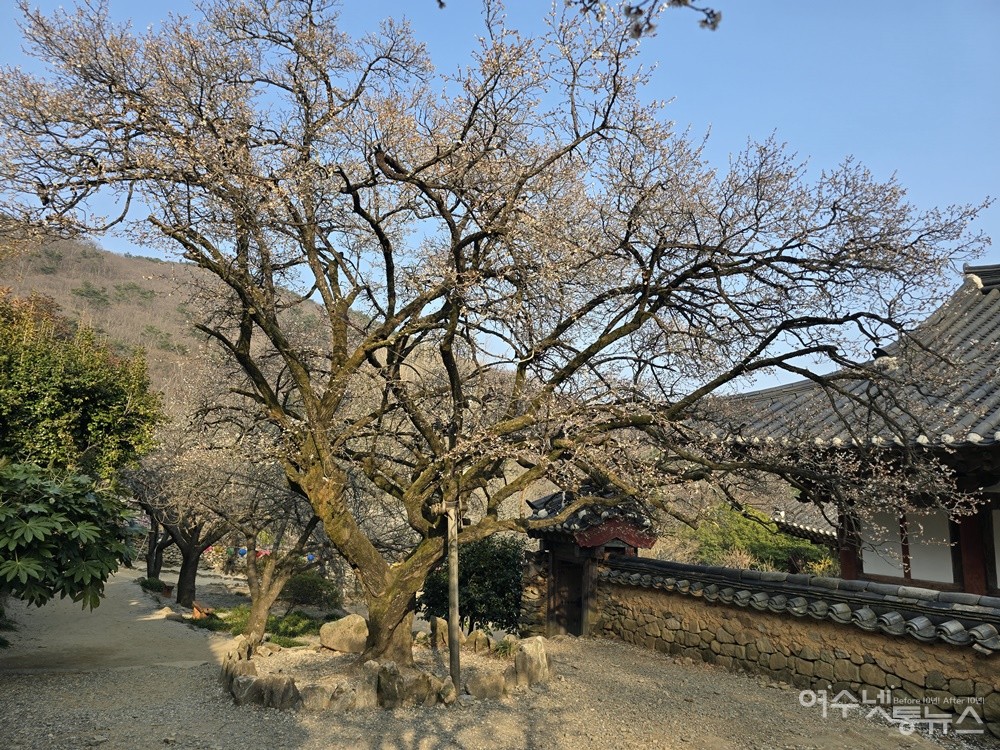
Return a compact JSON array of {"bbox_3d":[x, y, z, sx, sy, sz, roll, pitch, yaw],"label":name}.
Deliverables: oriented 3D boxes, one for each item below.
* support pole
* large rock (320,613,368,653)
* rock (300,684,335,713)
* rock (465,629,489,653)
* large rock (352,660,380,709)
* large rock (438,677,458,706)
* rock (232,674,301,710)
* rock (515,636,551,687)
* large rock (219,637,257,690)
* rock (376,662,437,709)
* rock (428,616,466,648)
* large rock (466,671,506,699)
[{"bbox_3d":[-0.473,2.288,6.900,0.100,1.877,0.100,-2,-7,0],"label":"support pole"},{"bbox_3d":[-1.896,3.210,8.227,0.642,0.432,0.500,1,-7,0],"label":"large rock"},{"bbox_3d":[-1.661,2.928,6.015,0.301,0.230,0.220,0,-8,5],"label":"rock"},{"bbox_3d":[-0.270,3.342,8.365,0.296,0.268,0.250,1,-7,0],"label":"rock"},{"bbox_3d":[-1.238,2.872,6.171,0.228,0.393,0.300,1,-7,0],"label":"large rock"},{"bbox_3d":[-0.484,2.975,6.249,0.178,0.240,0.200,2,-8,-10],"label":"large rock"},{"bbox_3d":[-2.151,2.924,6.125,0.604,0.270,0.300,0,-8,8],"label":"rock"},{"bbox_3d":[0.354,3.098,7.198,0.400,0.440,0.320,5,-9,-30],"label":"rock"},{"bbox_3d":[-2.700,2.975,6.864,0.298,0.470,0.450,-1,-8,15],"label":"large rock"},{"bbox_3d":[-0.860,2.900,6.213,0.560,0.365,0.360,1,-8,-5],"label":"rock"},{"bbox_3d":[-0.694,3.345,8.635,0.453,0.373,0.300,1,-7,0],"label":"rock"},{"bbox_3d":[-0.132,3.041,6.511,0.381,0.260,0.280,2,-8,-10],"label":"large rock"}]

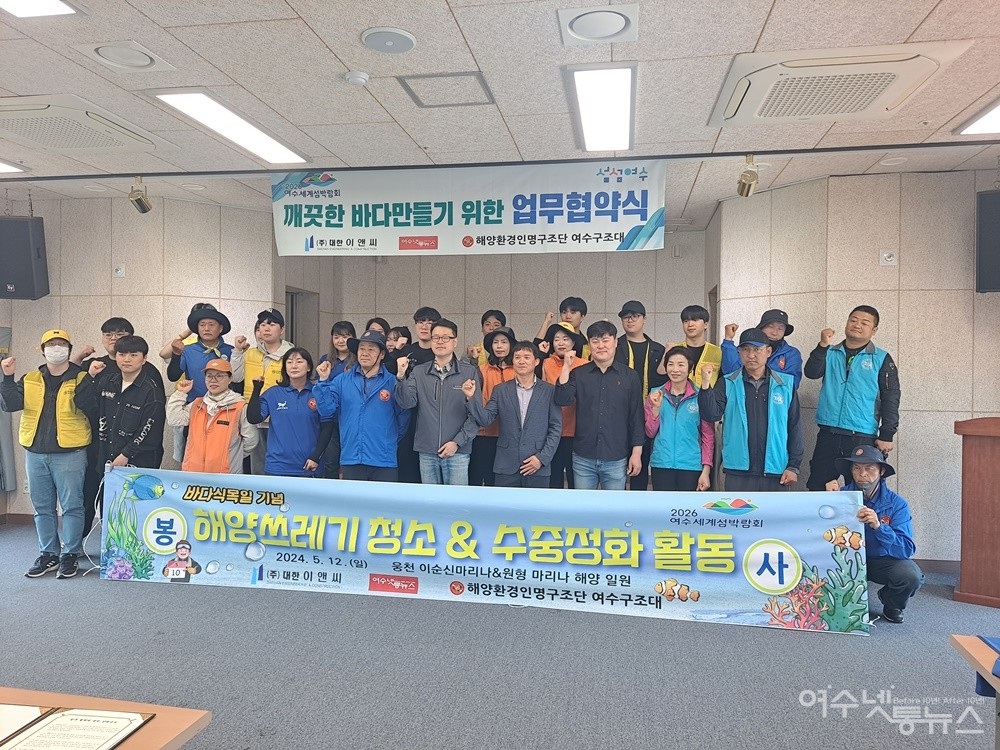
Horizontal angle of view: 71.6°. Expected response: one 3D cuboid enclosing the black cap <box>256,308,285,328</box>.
[{"bbox_3d":[-1.695,-0.417,5.120,0.185,0.140,0.250,1,1,9],"label":"black cap"}]

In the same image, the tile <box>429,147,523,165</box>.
[{"bbox_3d":[-0.159,-1.460,4.643,0.600,0.015,0.290,1,1,10],"label":"tile"}]

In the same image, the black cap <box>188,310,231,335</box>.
[{"bbox_3d":[-2.279,-0.426,5.420,0.340,0.190,0.340,0,1,-12],"label":"black cap"}]

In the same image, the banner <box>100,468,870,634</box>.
[{"bbox_3d":[-0.323,1.050,4.385,4.909,0.800,0.060,1,1,10],"label":"banner"}]

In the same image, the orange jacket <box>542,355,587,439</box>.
[{"bbox_3d":[0.487,0.150,5.080,0.400,0.560,0.270,1,1,7],"label":"orange jacket"}]

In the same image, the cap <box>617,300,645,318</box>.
[{"bbox_3d":[0.950,-0.466,4.970,0.185,0.130,0.250,1,1,30],"label":"cap"}]

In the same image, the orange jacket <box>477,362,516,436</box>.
[{"bbox_3d":[0.011,0.176,5.200,0.390,0.550,0.280,1,1,2],"label":"orange jacket"}]

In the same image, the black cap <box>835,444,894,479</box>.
[{"bbox_3d":[2.145,0.503,4.080,0.360,0.170,0.340,0,1,-45],"label":"black cap"}]

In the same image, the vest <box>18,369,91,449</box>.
[{"bbox_3d":[-3.280,0.251,5.117,0.460,0.560,0.280,1,1,-14],"label":"vest"}]

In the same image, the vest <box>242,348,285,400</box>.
[{"bbox_3d":[-1.816,0.059,5.450,0.400,0.580,0.280,1,1,-9],"label":"vest"}]

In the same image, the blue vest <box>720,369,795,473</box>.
[{"bbox_3d":[1.646,0.298,4.450,0.450,0.650,0.280,1,1,17],"label":"blue vest"}]

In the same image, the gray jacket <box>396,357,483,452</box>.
[{"bbox_3d":[-0.417,0.200,4.700,0.580,0.670,0.360,1,1,-2],"label":"gray jacket"}]

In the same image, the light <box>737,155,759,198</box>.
[{"bbox_3d":[1.565,-1.258,4.384,0.125,0.265,0.165,1,1,3],"label":"light"}]

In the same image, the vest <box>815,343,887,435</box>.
[{"bbox_3d":[2.452,0.094,4.850,0.460,0.610,0.290,5,1,26],"label":"vest"}]

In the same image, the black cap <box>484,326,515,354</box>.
[{"bbox_3d":[0.004,-0.258,5.180,0.260,0.175,0.270,1,1,0],"label":"black cap"}]

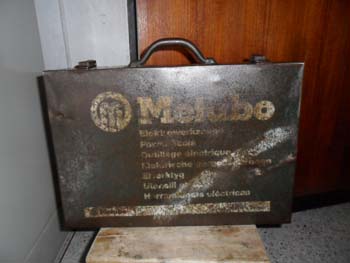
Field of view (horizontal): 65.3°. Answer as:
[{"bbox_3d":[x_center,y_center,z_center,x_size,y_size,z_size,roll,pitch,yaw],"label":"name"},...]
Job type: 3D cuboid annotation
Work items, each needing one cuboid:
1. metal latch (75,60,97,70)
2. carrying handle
[{"bbox_3d":[-0.152,-0.113,0.467,0.025,0.015,0.033,-2,14,1],"label":"metal latch"},{"bbox_3d":[-0.004,-0.131,0.462,0.144,0.043,0.022,-2,14,1],"label":"carrying handle"}]

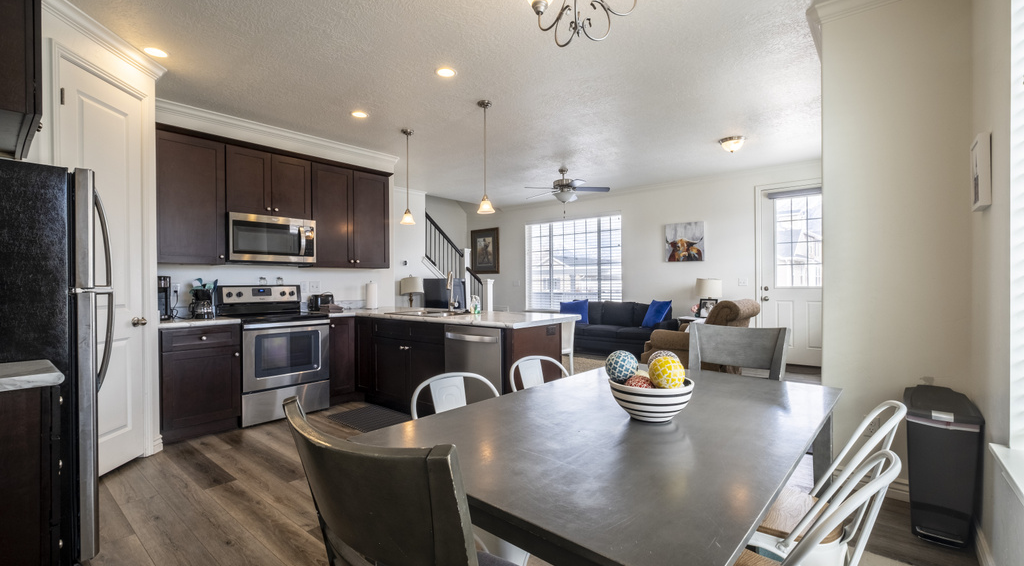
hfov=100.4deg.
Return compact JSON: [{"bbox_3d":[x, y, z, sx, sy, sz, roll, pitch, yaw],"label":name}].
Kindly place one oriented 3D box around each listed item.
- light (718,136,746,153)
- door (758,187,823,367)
[{"bbox_3d":[2.435,-1.520,4.715,0.300,0.140,0.300,0,0,39],"label":"light"},{"bbox_3d":[3.913,-0.088,5.753,0.920,2.410,0.060,0,0,39],"label":"door"}]

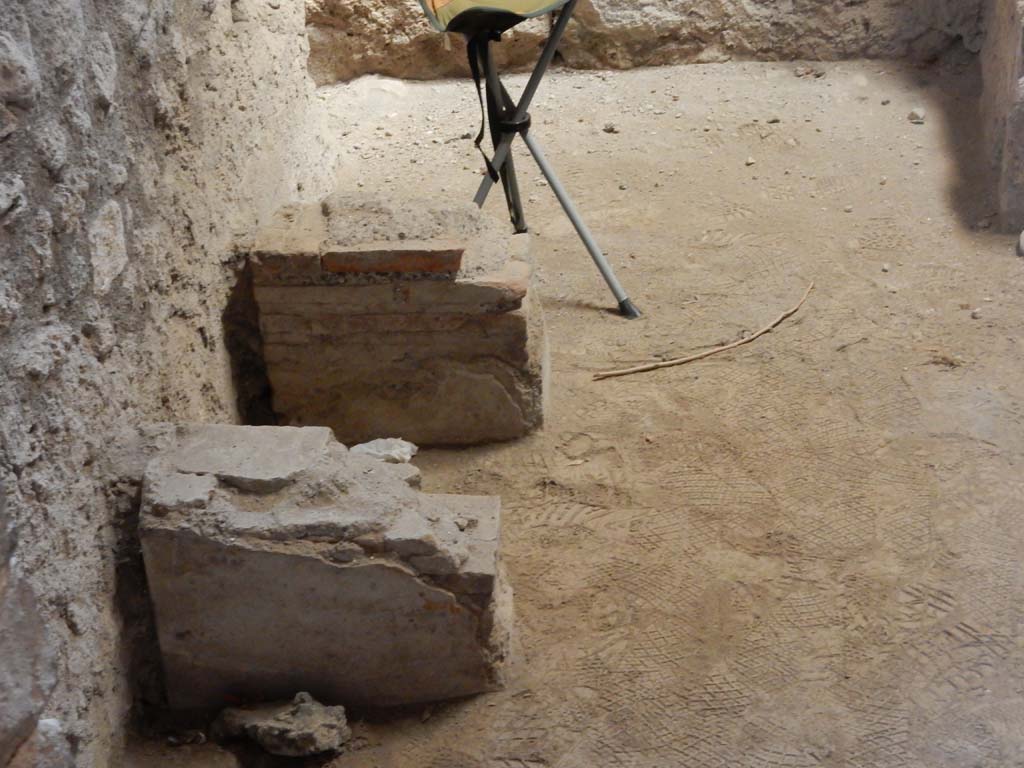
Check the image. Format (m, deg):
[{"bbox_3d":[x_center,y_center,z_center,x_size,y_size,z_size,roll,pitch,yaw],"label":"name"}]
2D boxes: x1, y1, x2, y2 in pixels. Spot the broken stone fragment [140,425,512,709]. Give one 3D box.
[{"bbox_3d":[-0.199,0.208,2.042,0.398,0.290,0.155,0,34,0],"label":"broken stone fragment"}]

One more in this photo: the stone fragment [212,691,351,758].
[{"bbox_3d":[-0.258,0.383,1.995,0.149,0.054,0.076,0,34,0],"label":"stone fragment"}]

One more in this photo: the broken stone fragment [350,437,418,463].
[{"bbox_3d":[-0.175,0.092,2.442,0.092,0.036,0.048,0,34,0],"label":"broken stone fragment"}]

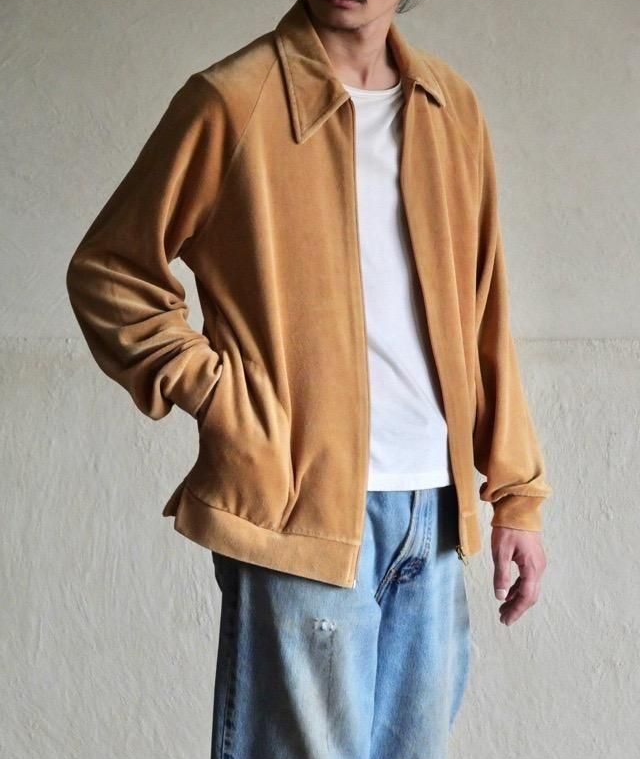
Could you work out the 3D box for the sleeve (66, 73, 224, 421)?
[{"bbox_3d":[-0.216,-0.164,3.310,0.200,0.440,0.200,-3,6,-32],"label":"sleeve"}]

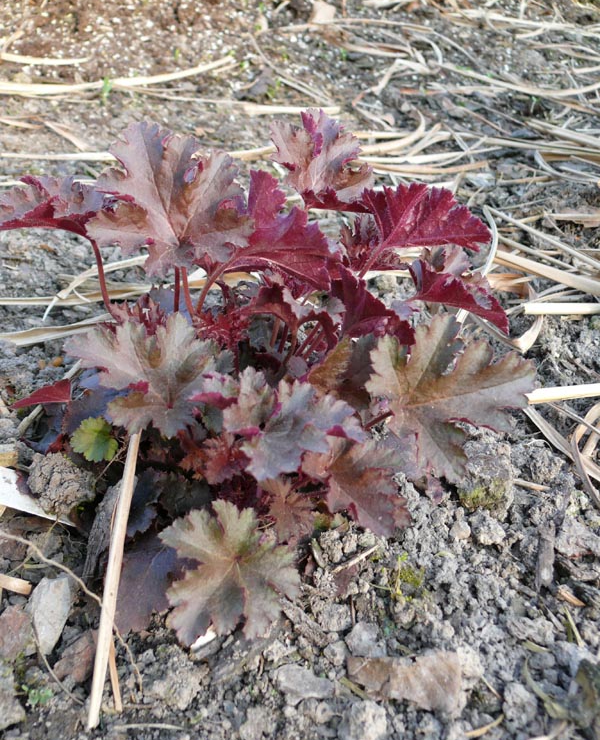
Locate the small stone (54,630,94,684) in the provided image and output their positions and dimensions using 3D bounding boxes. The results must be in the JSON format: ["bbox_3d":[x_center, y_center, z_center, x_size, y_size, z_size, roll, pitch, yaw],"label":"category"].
[{"bbox_3d":[-0.125,0.158,0.458,0.017,0.012,0.027,22,43,25],"label":"small stone"}]

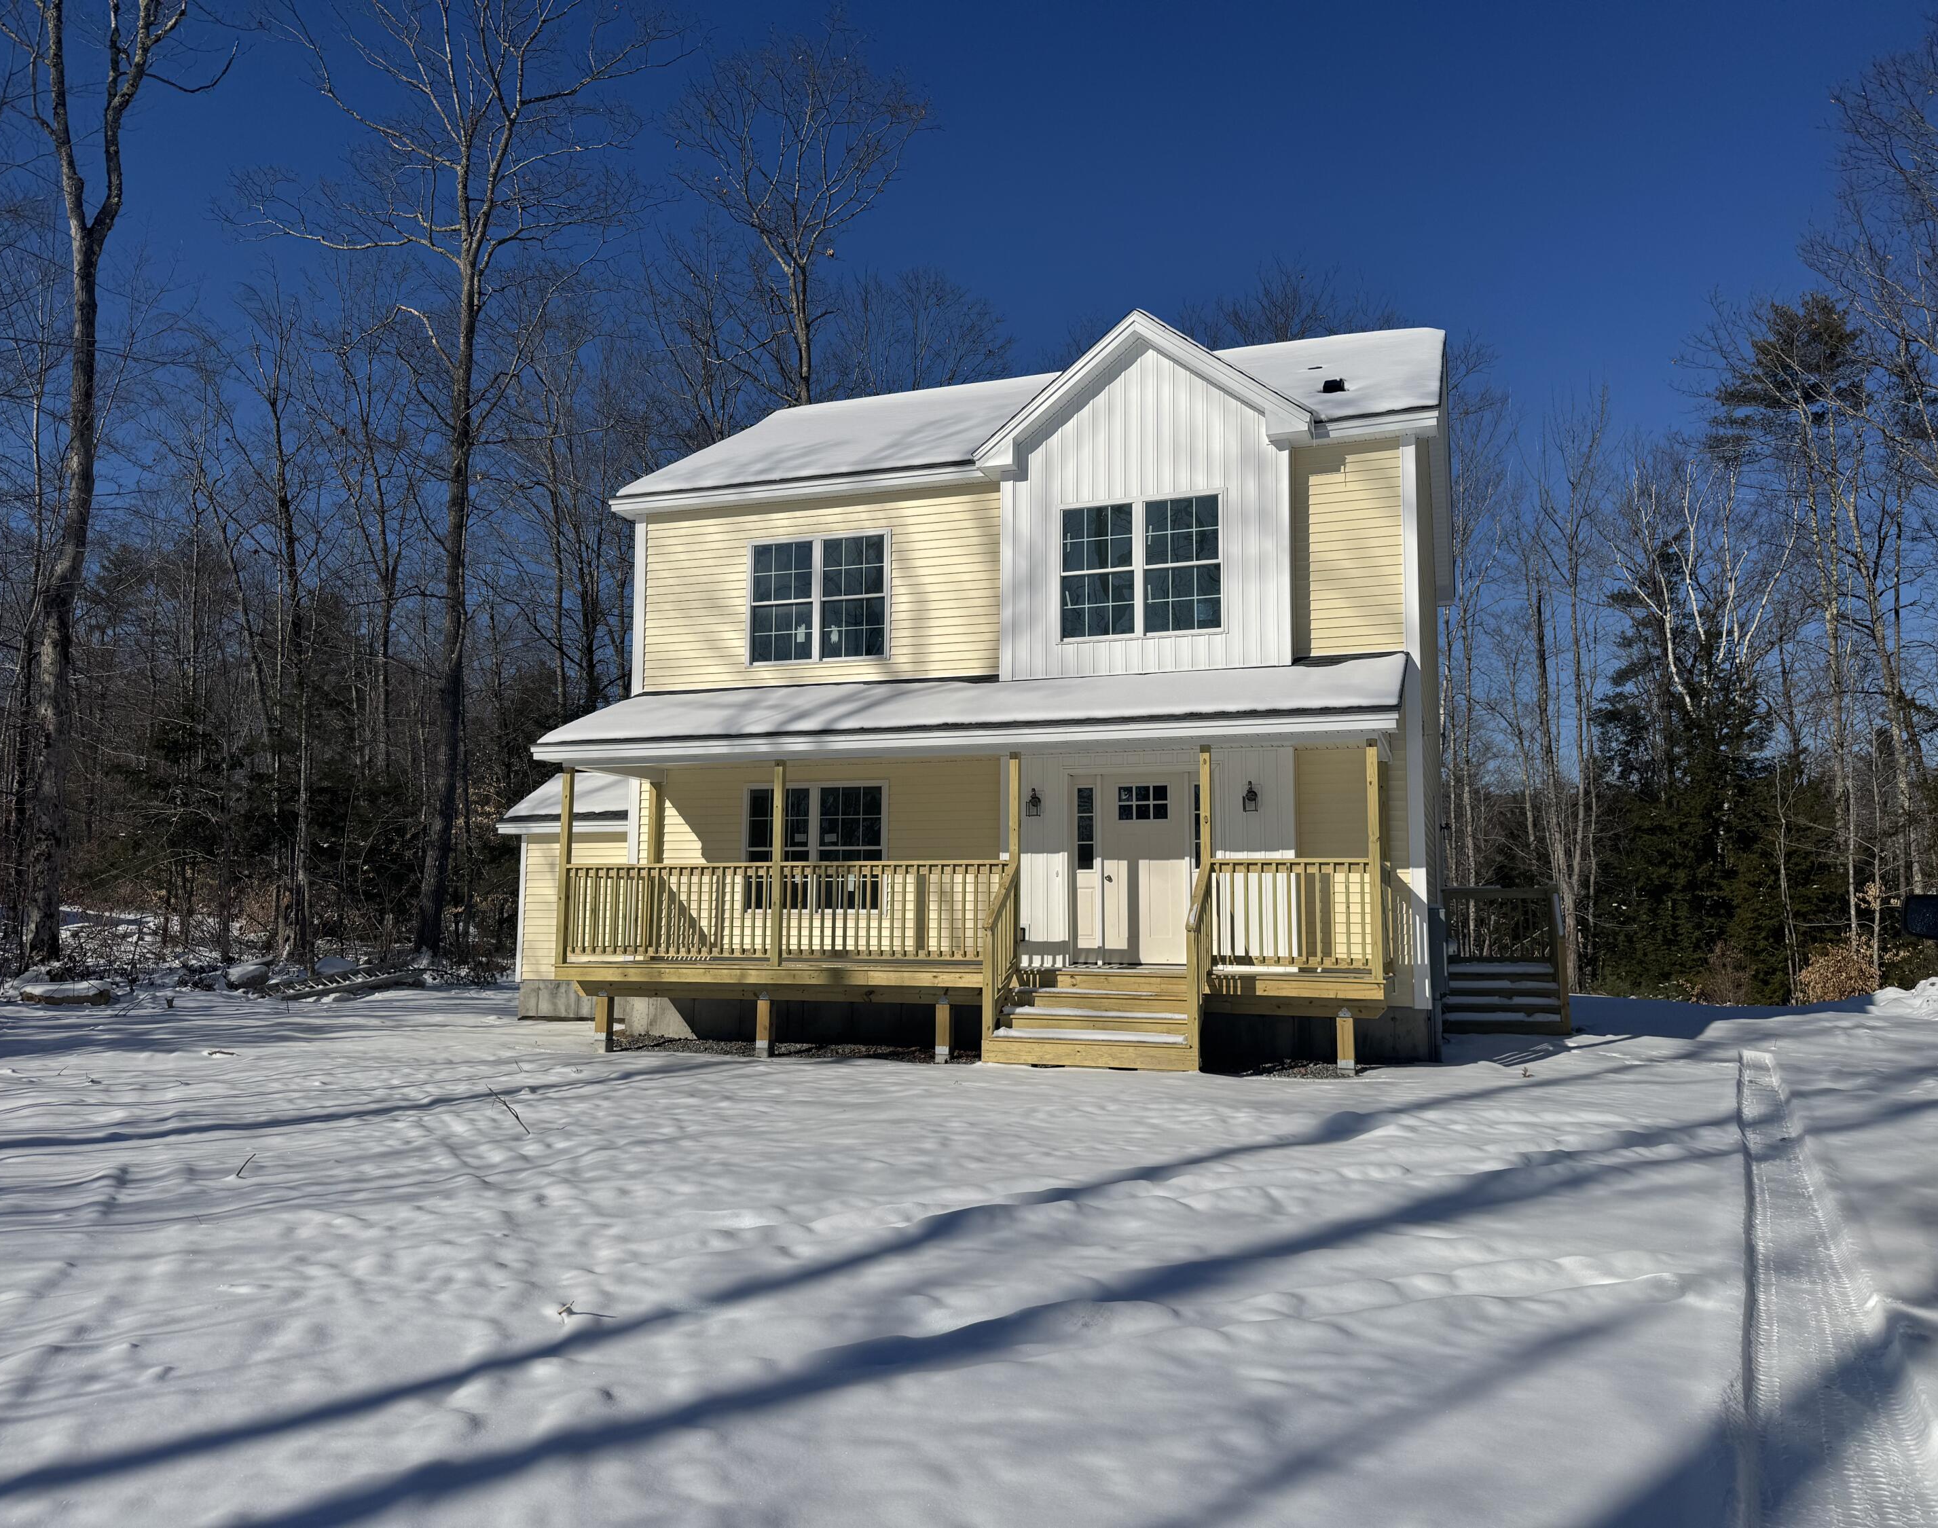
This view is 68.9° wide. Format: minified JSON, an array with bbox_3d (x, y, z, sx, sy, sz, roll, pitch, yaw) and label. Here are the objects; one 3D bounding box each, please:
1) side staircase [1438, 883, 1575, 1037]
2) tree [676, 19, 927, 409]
[{"bbox_3d":[6.739,2.441,17.817,1.450,1.790,1.800,-2,-5,20],"label":"side staircase"},{"bbox_3d":[-4.491,-7.464,36.525,6.820,25.150,6.820,-2,-5,20],"label":"tree"}]

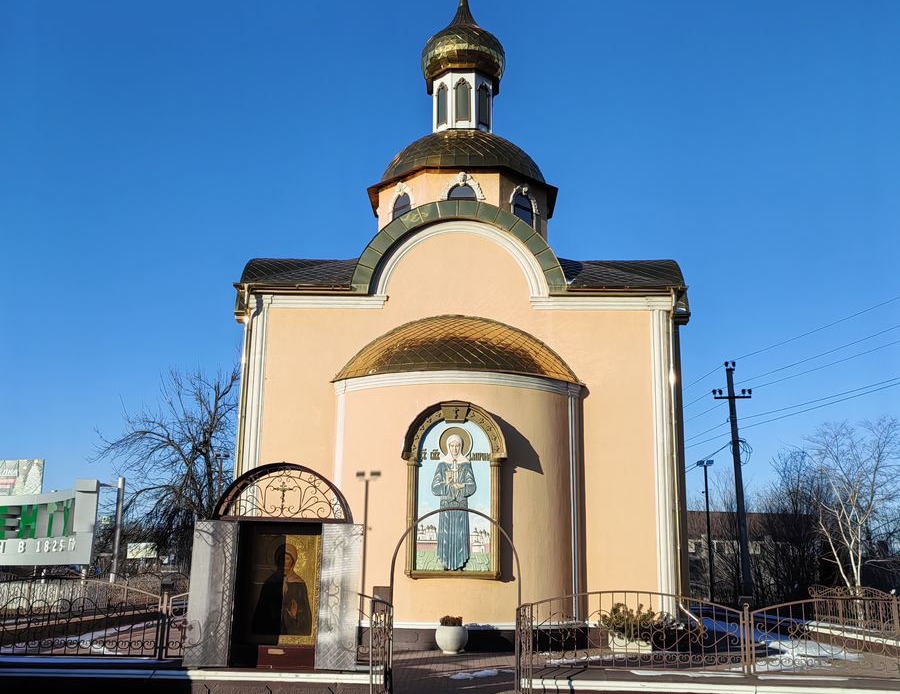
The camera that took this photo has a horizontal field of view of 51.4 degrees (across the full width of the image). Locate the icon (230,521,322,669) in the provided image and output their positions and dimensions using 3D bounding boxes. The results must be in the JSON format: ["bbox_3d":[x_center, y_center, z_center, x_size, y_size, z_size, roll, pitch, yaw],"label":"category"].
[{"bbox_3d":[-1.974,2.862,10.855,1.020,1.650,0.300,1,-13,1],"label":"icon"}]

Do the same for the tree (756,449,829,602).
[{"bbox_3d":[13.212,7.001,36.110,2.760,6.110,2.700,1,-13,1],"label":"tree"}]

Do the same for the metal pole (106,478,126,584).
[{"bbox_3d":[-14.055,7.951,39.508,0.250,5.040,0.250,1,-13,1],"label":"metal pole"}]

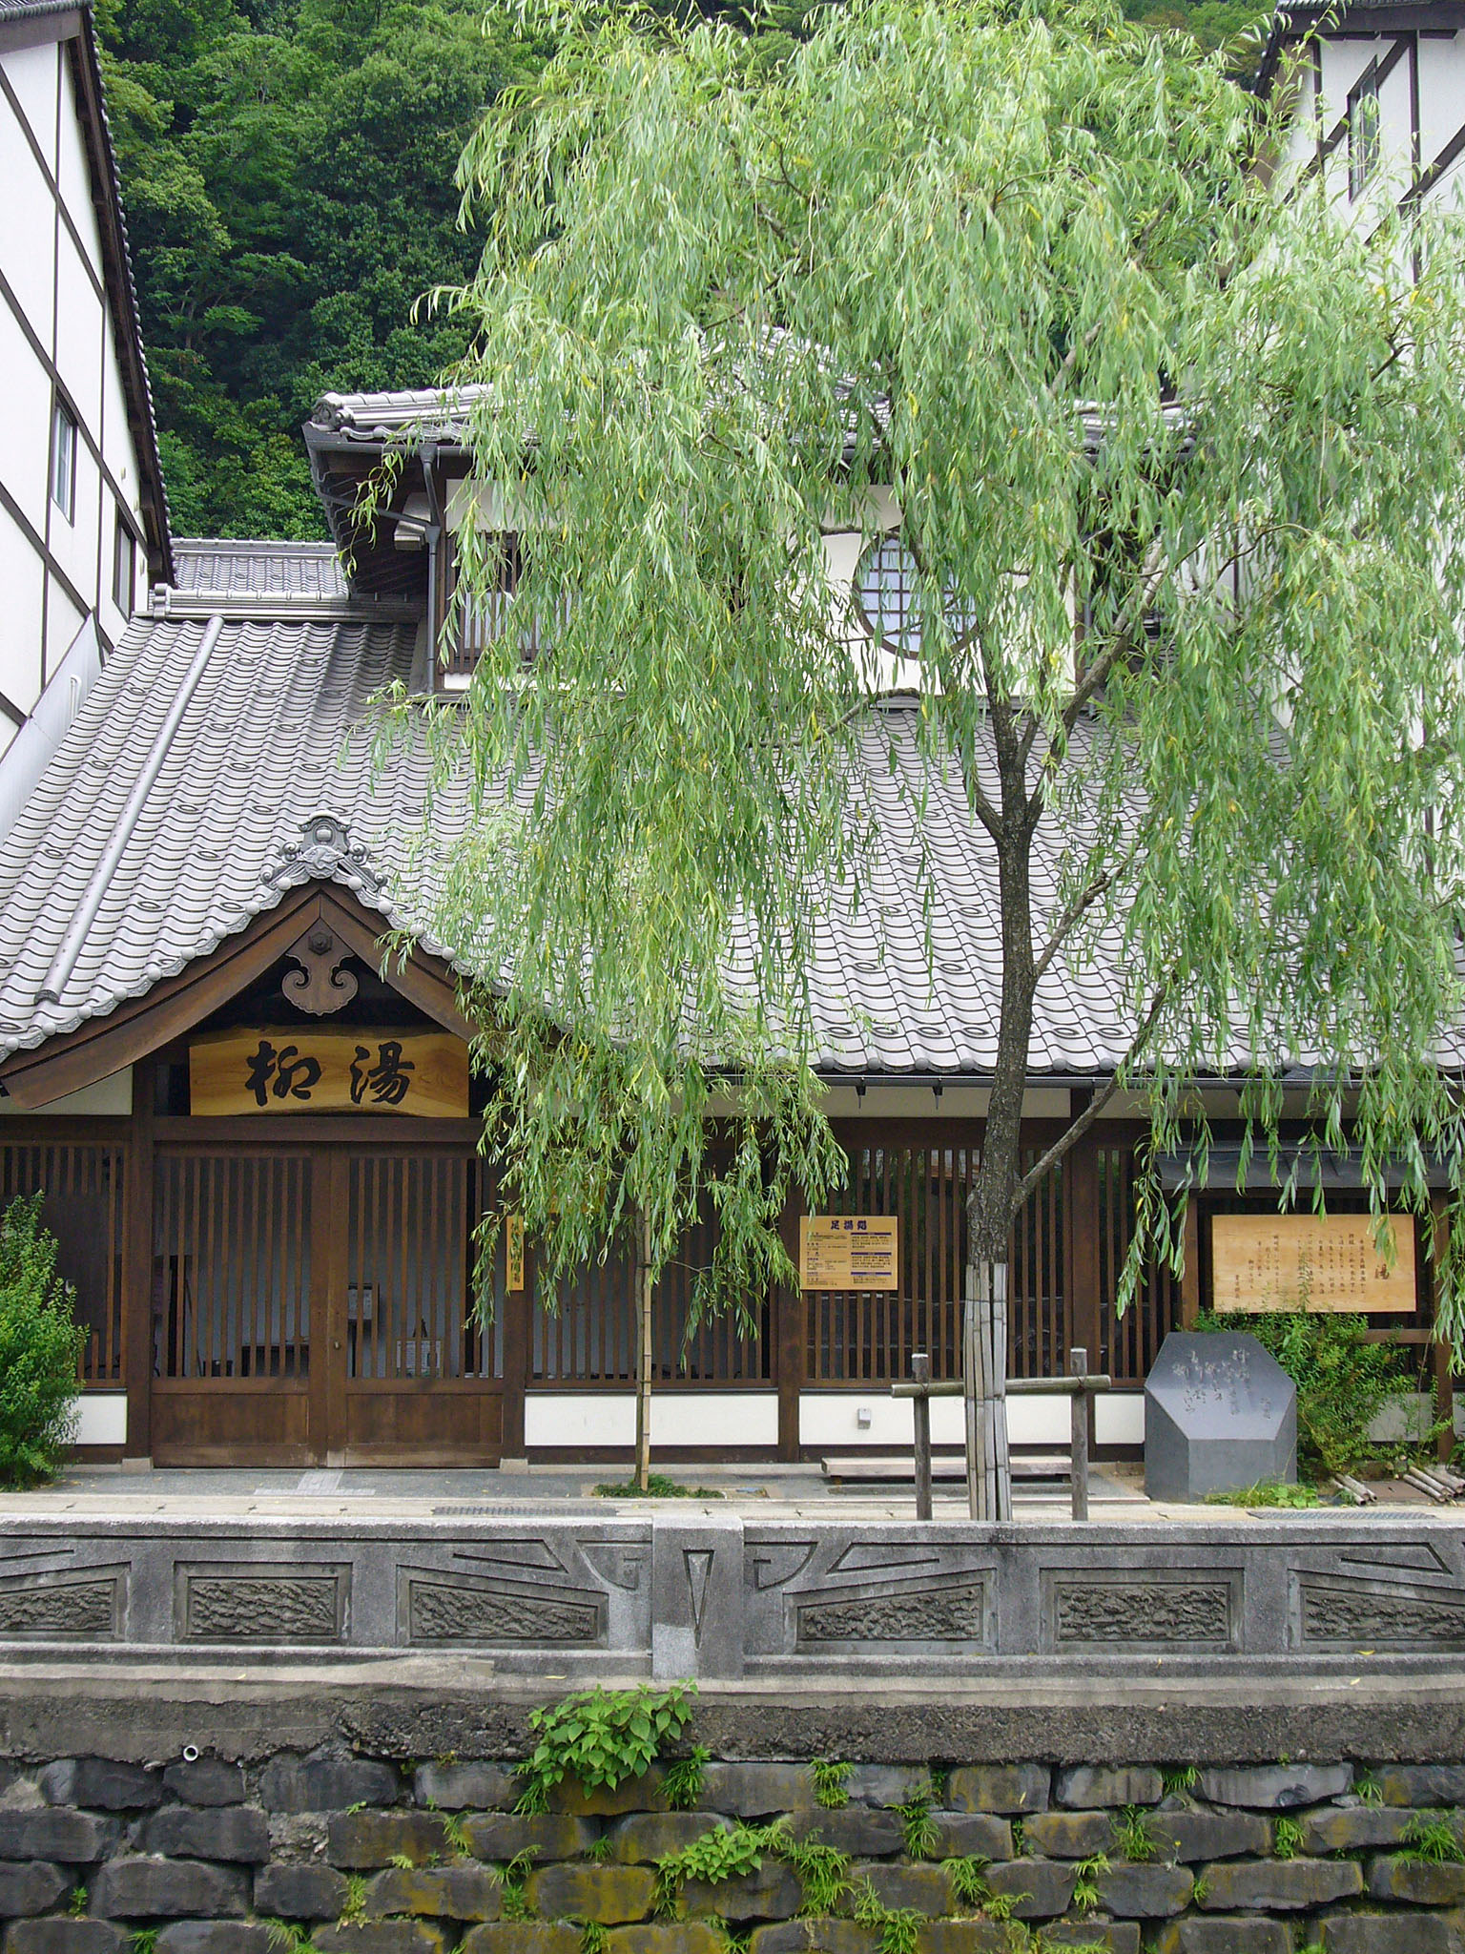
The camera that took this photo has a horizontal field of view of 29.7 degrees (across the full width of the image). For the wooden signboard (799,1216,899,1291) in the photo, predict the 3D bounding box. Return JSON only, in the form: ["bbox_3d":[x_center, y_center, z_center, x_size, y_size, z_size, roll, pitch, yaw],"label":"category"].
[{"bbox_3d":[0.710,1.687,16.862,0.603,0.453,0.030,0,-5,0],"label":"wooden signboard"}]

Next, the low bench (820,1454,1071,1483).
[{"bbox_3d":[1.252,2.897,16.241,1.430,0.140,0.420,1,-5,-4],"label":"low bench"}]

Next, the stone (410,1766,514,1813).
[{"bbox_3d":[-0.969,2.986,10.267,0.380,0.169,0.280,0,-5,5],"label":"stone"}]

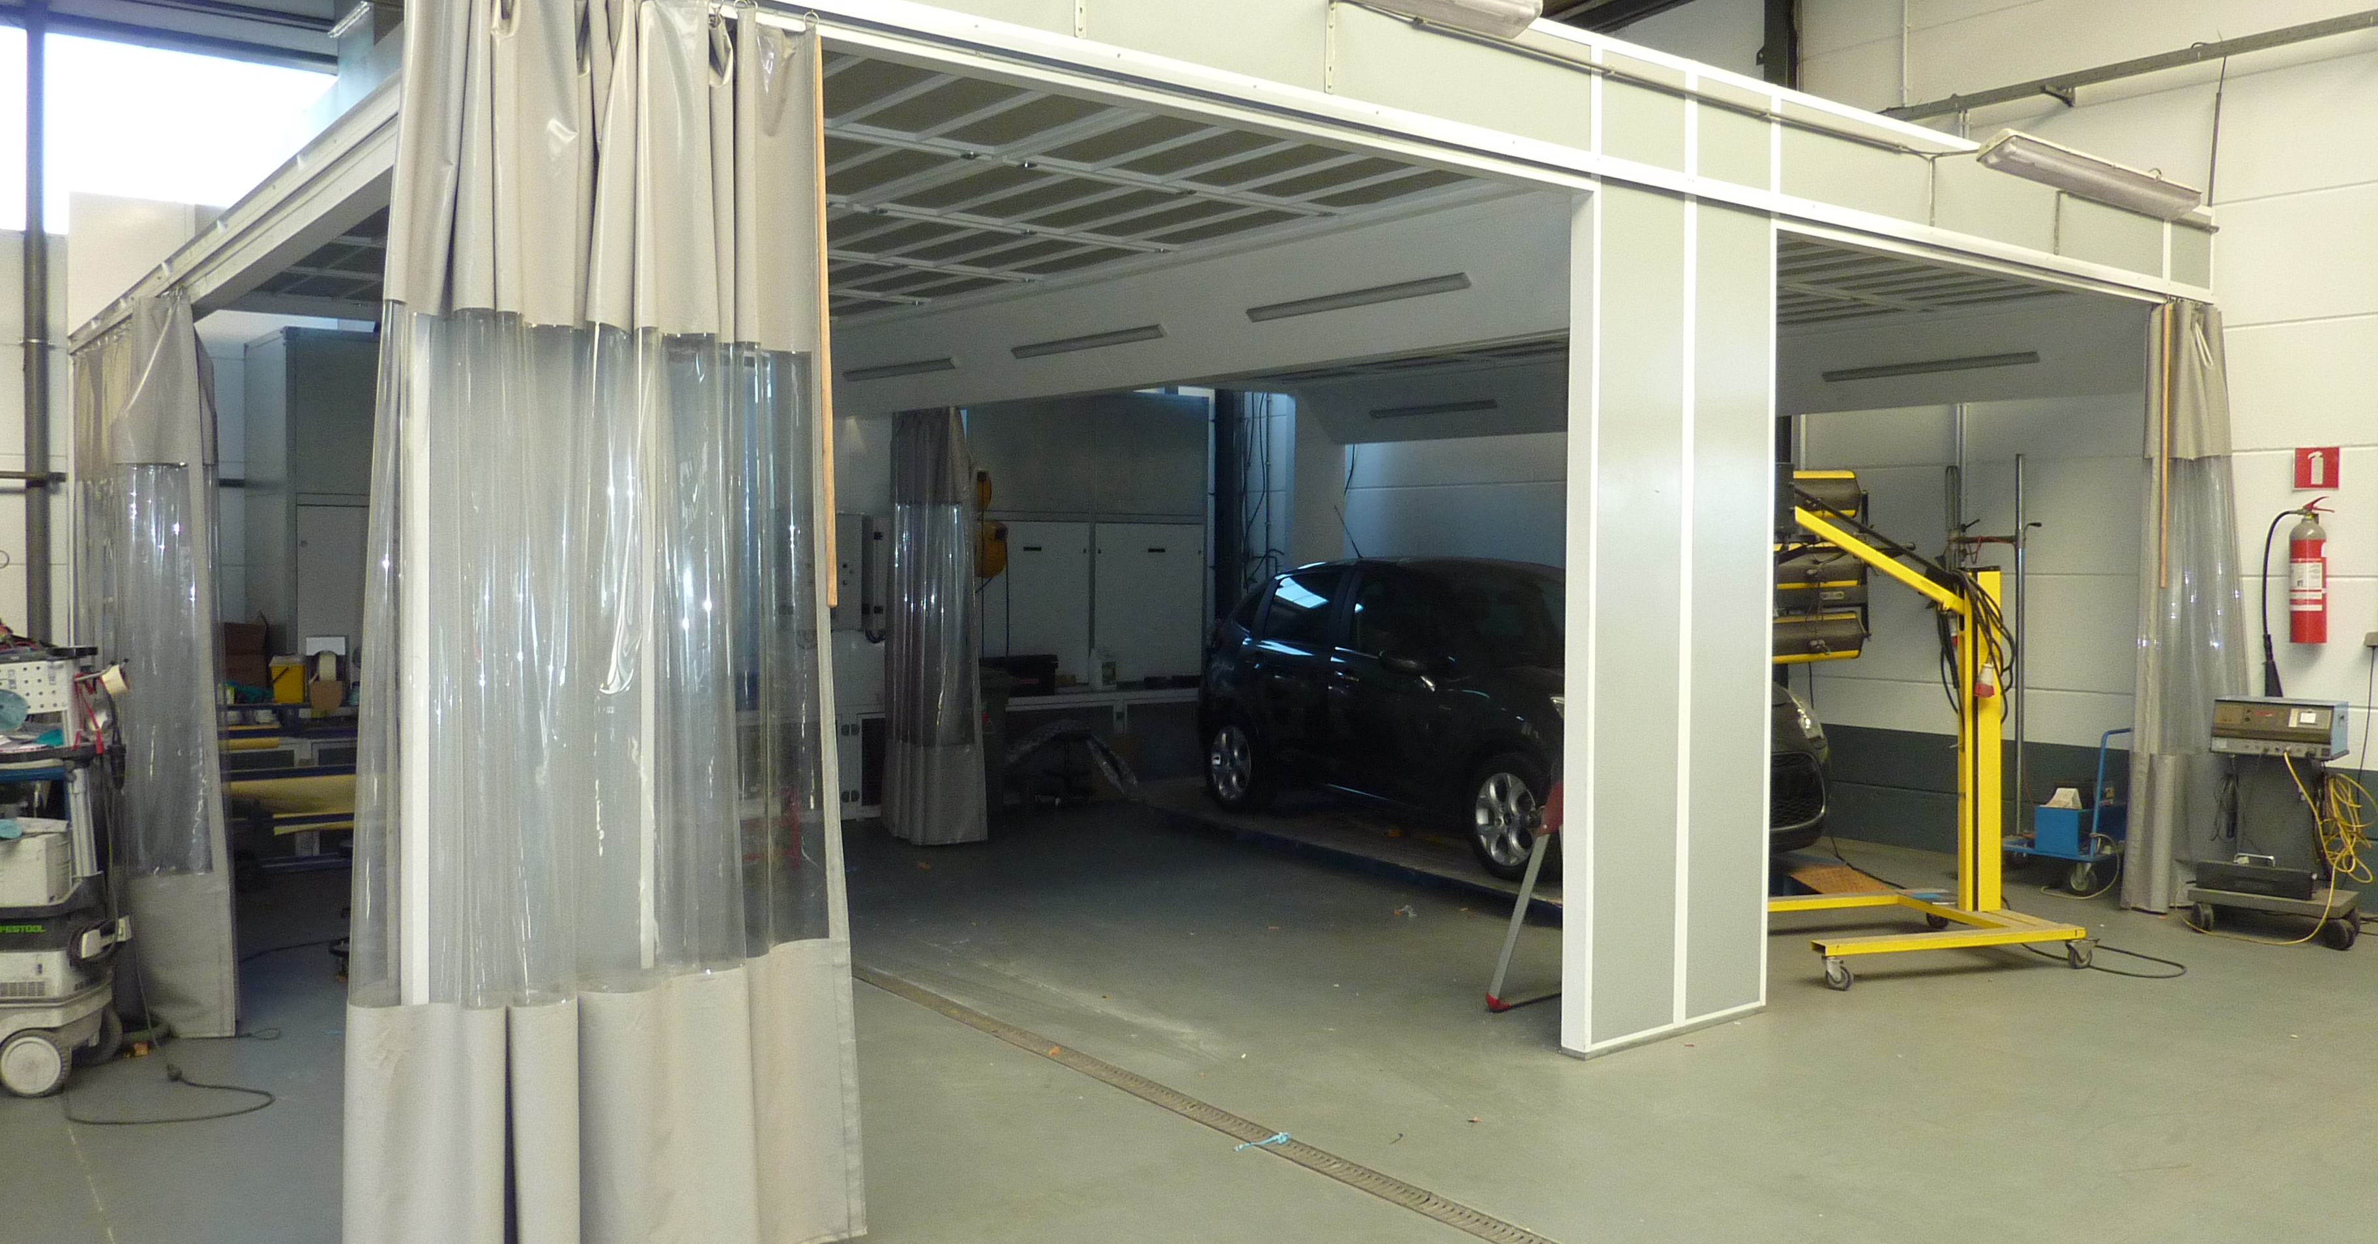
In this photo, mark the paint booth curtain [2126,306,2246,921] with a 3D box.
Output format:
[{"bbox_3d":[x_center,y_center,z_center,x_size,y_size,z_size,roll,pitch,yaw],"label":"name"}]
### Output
[{"bbox_3d":[4.754,-0.085,8.195,0.800,2.810,0.290,-2,3,-38],"label":"paint booth curtain"}]

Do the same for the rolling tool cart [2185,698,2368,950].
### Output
[{"bbox_3d":[4.816,0.857,7.588,0.590,1.020,0.450,2,3,44],"label":"rolling tool cart"}]

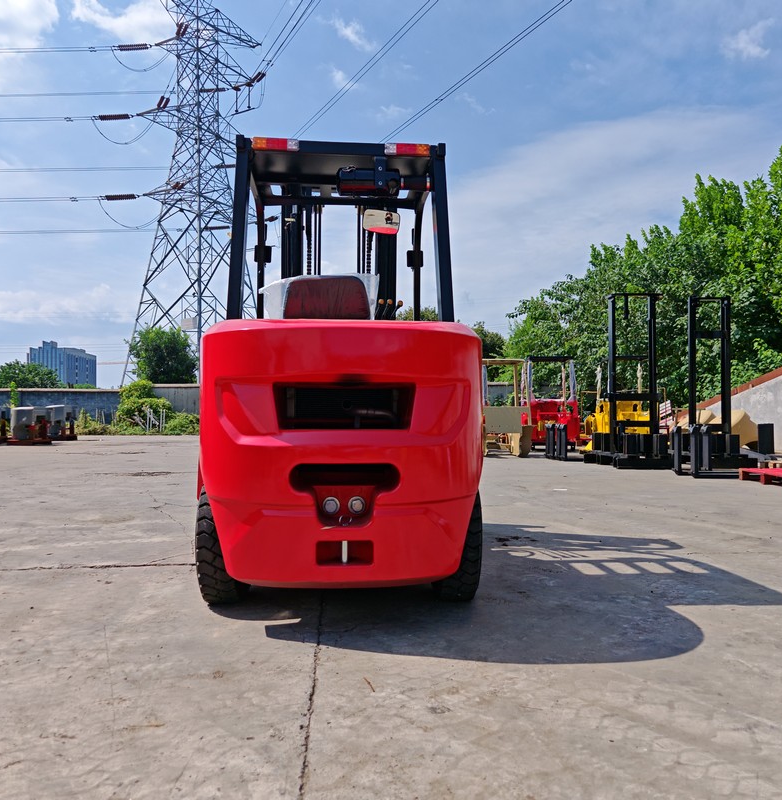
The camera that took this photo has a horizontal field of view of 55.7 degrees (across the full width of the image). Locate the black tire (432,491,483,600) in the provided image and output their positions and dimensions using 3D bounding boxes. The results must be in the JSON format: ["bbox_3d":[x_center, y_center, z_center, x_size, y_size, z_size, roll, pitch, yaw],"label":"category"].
[{"bbox_3d":[0.259,0.570,3.253,0.180,0.590,0.590,0,-1,-4],"label":"black tire"}]

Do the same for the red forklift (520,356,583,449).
[{"bbox_3d":[3.630,0.050,17.200,1.200,2.100,2.400,0,-1,4],"label":"red forklift"}]

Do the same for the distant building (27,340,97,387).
[{"bbox_3d":[-173.000,-10.000,395.000,17.000,35.000,52.000,0,-1,-5],"label":"distant building"}]

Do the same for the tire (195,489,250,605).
[{"bbox_3d":[-0.699,0.570,3.187,0.180,0.590,0.590,0,-1,-4],"label":"tire"}]

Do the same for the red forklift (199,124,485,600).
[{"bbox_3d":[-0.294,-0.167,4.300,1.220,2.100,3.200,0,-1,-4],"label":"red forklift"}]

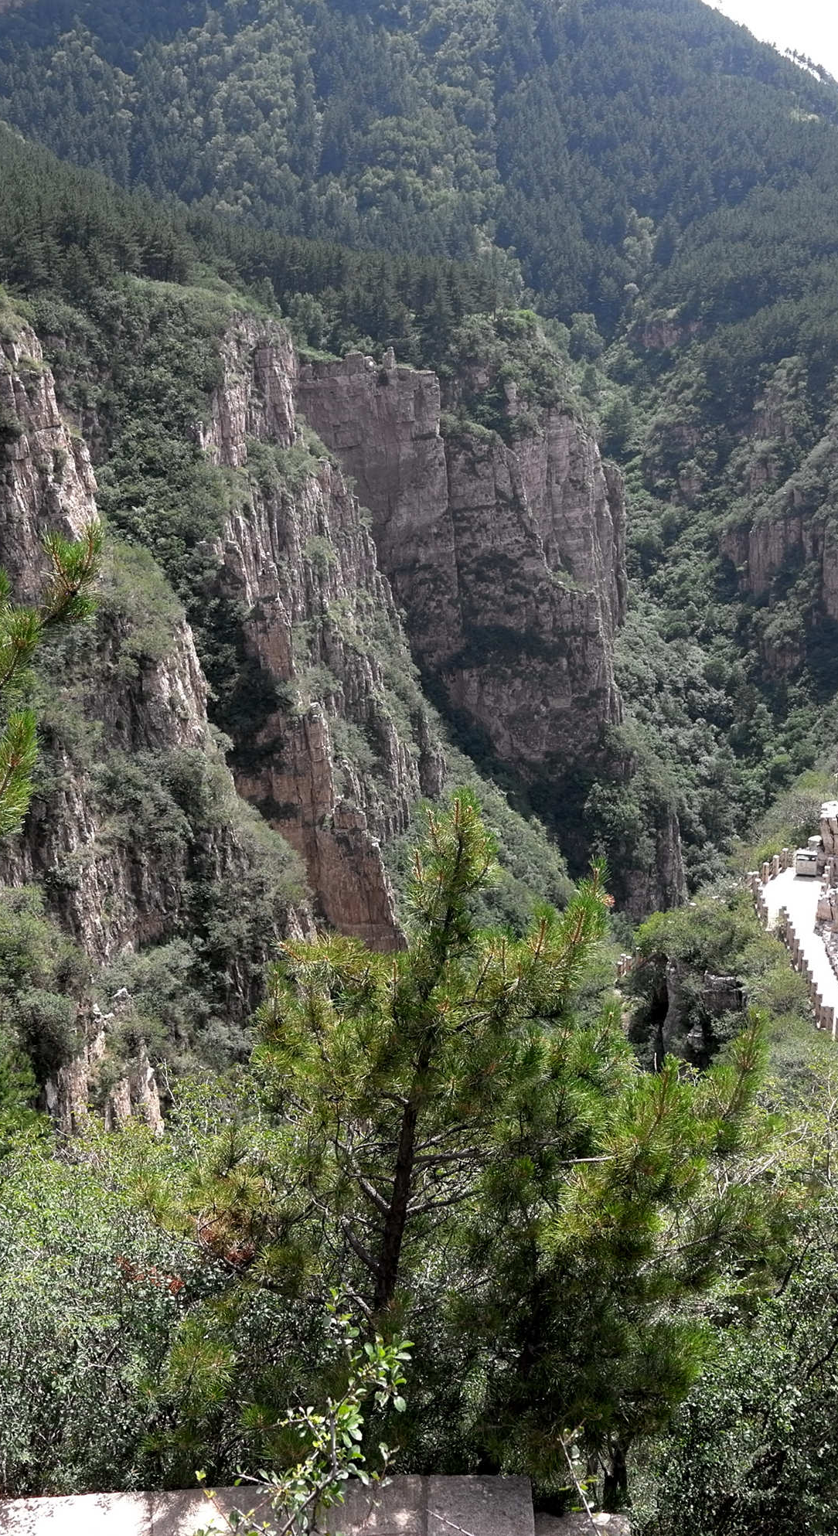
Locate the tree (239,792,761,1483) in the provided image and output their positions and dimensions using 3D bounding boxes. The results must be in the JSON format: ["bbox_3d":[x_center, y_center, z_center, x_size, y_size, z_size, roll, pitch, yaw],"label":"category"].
[{"bbox_3d":[0.290,1.440,6.500,1.850,2.800,1.750,0,13,0],"label":"tree"}]

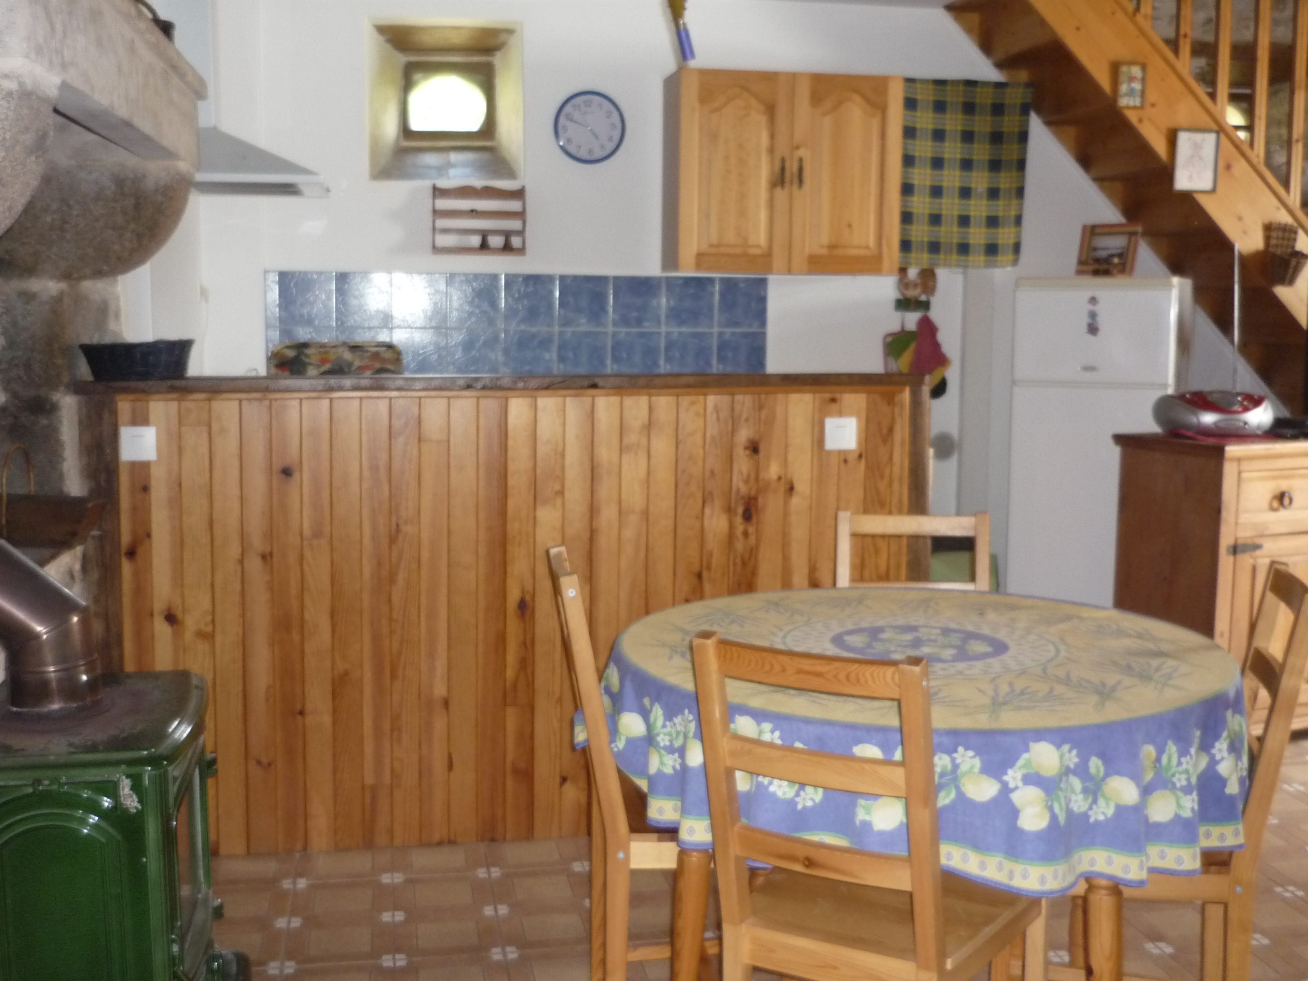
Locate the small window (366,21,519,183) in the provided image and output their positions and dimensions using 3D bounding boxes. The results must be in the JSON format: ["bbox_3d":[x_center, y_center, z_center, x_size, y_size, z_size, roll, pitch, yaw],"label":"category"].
[{"bbox_3d":[-0.763,-1.395,5.227,0.545,0.555,0.280,-1,6,-11],"label":"small window"}]

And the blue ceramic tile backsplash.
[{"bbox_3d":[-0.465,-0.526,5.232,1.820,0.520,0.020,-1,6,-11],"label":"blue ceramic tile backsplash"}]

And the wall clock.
[{"bbox_3d":[-0.232,-1.309,5.174,0.258,0.260,0.040,-1,6,-11],"label":"wall clock"}]

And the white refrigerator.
[{"bbox_3d":[1.645,-0.010,5.354,0.540,1.510,0.570,3,7,24],"label":"white refrigerator"}]

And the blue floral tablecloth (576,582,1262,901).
[{"bbox_3d":[0.475,0.402,2.629,1.180,0.255,1.170,0,6,0],"label":"blue floral tablecloth"}]

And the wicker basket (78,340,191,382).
[{"bbox_3d":[-1.283,-0.323,3.563,0.265,0.100,0.200,-1,6,-10],"label":"wicker basket"}]

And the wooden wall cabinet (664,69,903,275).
[{"bbox_3d":[0.456,-1.131,5.201,0.810,0.700,0.290,-1,6,-11],"label":"wooden wall cabinet"}]

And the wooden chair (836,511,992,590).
[{"bbox_3d":[0.623,0.519,3.303,0.400,0.890,0.460,0,6,0],"label":"wooden chair"}]

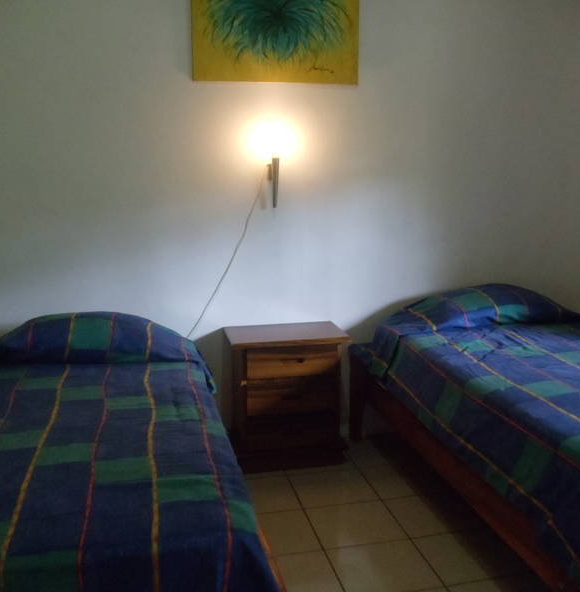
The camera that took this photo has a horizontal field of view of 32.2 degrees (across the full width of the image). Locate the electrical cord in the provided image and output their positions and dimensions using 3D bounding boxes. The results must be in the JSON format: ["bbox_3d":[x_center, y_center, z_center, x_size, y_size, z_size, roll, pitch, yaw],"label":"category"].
[{"bbox_3d":[-0.255,-0.168,4.010,0.337,0.679,0.035,-4,15,-12],"label":"electrical cord"}]

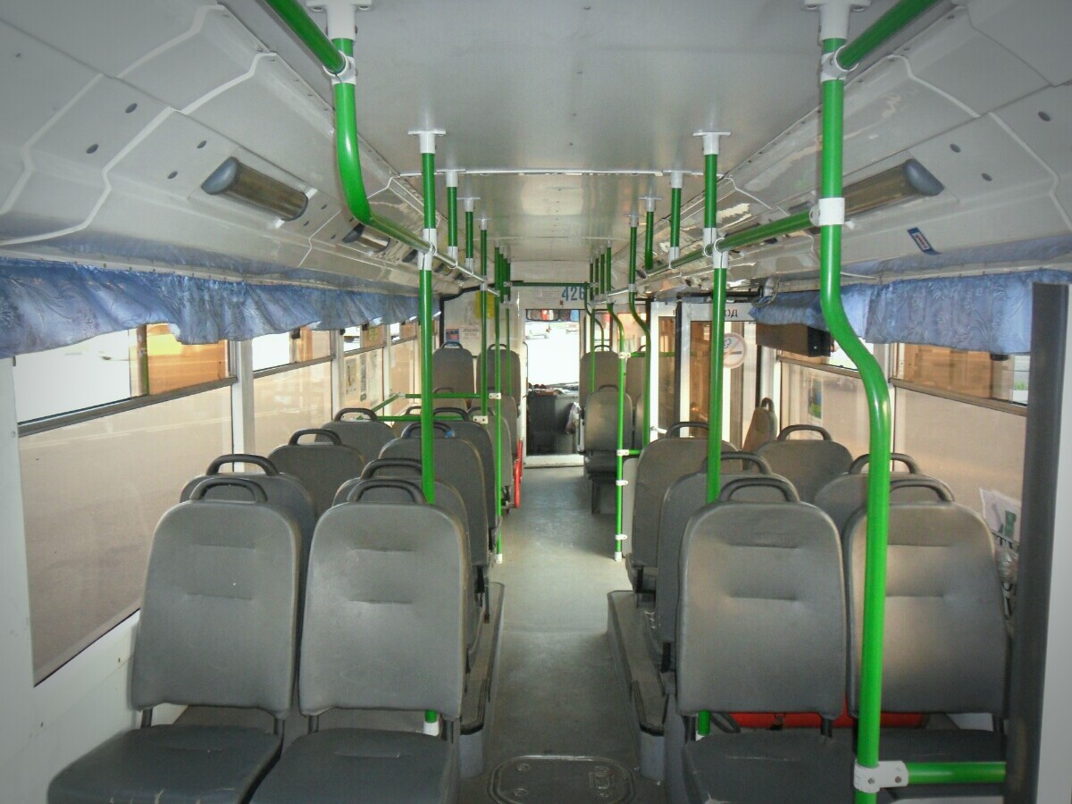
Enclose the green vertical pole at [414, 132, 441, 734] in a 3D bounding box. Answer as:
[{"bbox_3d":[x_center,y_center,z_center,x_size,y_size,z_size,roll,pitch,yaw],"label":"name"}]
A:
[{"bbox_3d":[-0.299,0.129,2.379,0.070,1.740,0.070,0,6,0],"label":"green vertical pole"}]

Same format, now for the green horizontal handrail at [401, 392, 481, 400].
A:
[{"bbox_3d":[-0.620,-0.041,5.826,0.650,0.036,0.036,0,6,0],"label":"green horizontal handrail"}]

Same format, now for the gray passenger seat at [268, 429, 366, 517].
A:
[{"bbox_3d":[-0.840,0.471,3.474,0.440,0.790,0.540,0,6,0],"label":"gray passenger seat"}]

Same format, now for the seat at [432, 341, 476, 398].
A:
[{"bbox_3d":[-0.814,-0.094,8.377,0.440,1.030,0.550,0,6,0],"label":"seat"}]

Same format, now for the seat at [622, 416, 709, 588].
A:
[{"bbox_3d":[0.583,0.441,3.473,0.440,0.790,0.540,0,6,0],"label":"seat"}]

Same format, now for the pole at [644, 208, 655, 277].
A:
[{"bbox_3d":[0.477,-0.683,3.545,0.042,0.291,0.042,0,6,0],"label":"pole"}]

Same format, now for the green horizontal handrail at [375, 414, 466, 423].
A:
[{"bbox_3d":[-0.654,0.087,4.639,0.590,0.040,0.040,0,6,0],"label":"green horizontal handrail"}]

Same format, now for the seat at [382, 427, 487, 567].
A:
[{"bbox_3d":[-0.412,0.449,3.510,0.440,0.790,0.540,0,6,0],"label":"seat"}]

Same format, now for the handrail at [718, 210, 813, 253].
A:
[{"bbox_3d":[0.478,-0.363,1.829,0.038,0.038,0.880,0,6,0],"label":"handrail"}]

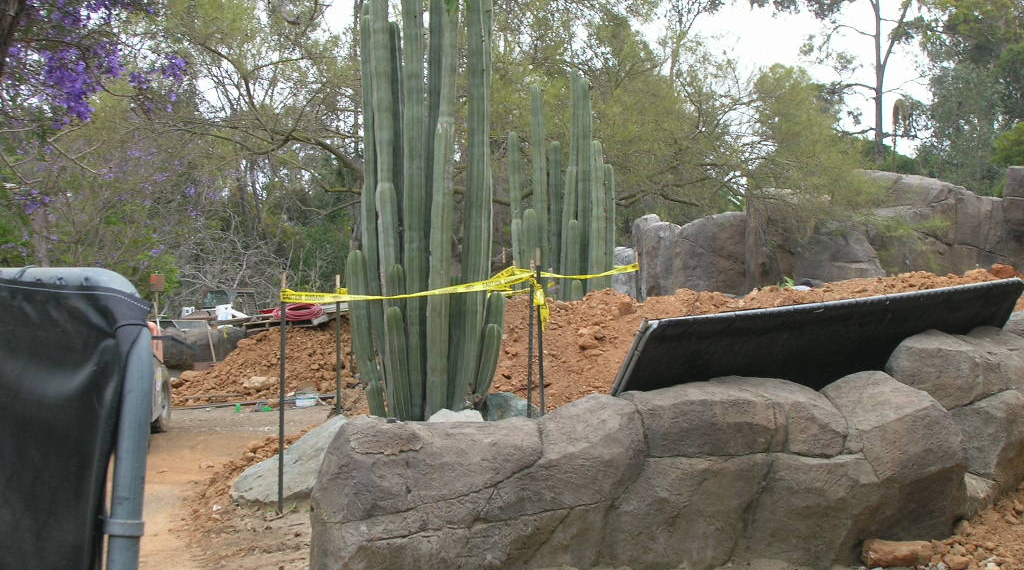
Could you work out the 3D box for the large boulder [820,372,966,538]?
[{"bbox_3d":[2.231,0.986,10.900,0.850,0.900,0.800,0,0,-5],"label":"large boulder"}]

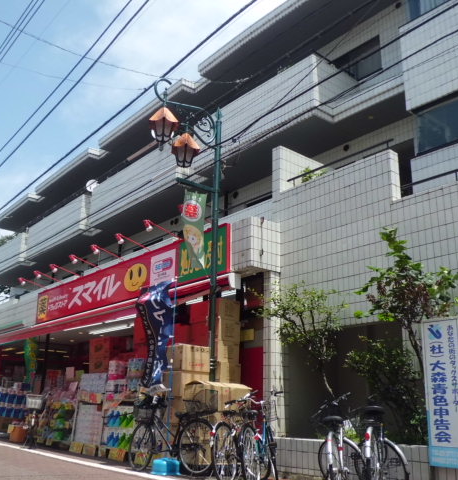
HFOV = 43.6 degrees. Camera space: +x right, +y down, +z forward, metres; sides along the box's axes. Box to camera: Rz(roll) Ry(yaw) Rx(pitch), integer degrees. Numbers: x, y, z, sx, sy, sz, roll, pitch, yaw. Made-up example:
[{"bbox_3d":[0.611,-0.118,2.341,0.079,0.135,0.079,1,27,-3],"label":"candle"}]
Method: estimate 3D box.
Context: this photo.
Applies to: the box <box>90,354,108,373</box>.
[{"bbox_3d":[-2.864,2.968,13.584,0.420,0.406,0.850,13,-20,-36],"label":"box"}]

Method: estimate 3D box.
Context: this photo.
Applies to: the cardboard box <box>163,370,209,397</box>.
[{"bbox_3d":[-0.647,2.234,8.765,0.532,0.334,0.542,13,-20,-36],"label":"cardboard box"}]

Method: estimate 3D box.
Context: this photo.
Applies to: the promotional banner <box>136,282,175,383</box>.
[{"bbox_3d":[-1.096,1.394,8.543,0.600,1.529,0.220,-7,-18,28],"label":"promotional banner"}]

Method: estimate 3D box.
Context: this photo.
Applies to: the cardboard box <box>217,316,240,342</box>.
[{"bbox_3d":[-0.099,1.547,9.439,0.422,0.338,0.400,13,-20,-36],"label":"cardboard box"}]

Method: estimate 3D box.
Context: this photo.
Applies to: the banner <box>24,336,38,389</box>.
[{"bbox_3d":[-5.286,3.292,15.251,0.363,1.376,0.120,13,-20,-36],"label":"banner"}]

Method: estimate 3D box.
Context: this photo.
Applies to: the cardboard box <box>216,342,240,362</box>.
[{"bbox_3d":[-0.099,1.862,9.354,0.418,0.316,0.400,13,-20,-36],"label":"cardboard box"}]

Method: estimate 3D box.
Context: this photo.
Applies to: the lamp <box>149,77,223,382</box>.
[{"bbox_3d":[-0.703,0.342,8.768,1.366,5.896,0.450,13,-20,-36],"label":"lamp"}]

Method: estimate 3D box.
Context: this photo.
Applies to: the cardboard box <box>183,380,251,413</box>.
[{"bbox_3d":[-0.166,2.276,8.272,0.838,0.402,0.456,13,-20,-36],"label":"cardboard box"}]

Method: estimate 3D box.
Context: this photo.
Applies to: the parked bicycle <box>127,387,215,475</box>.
[{"bbox_3d":[-0.804,2.634,8.011,1.780,1.100,0.560,-13,-21,41],"label":"parked bicycle"}]

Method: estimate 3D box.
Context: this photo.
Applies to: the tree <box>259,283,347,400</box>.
[{"bbox_3d":[1.032,1.597,7.877,1.200,2.059,1.100,1,-16,0],"label":"tree"}]

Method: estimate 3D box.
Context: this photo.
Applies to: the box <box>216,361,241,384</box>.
[{"bbox_3d":[-0.069,2.149,9.159,0.418,0.352,0.330,13,-20,-36],"label":"box"}]

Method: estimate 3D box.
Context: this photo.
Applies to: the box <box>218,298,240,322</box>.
[{"bbox_3d":[-0.099,1.218,9.527,0.426,0.344,0.400,13,-20,-36],"label":"box"}]

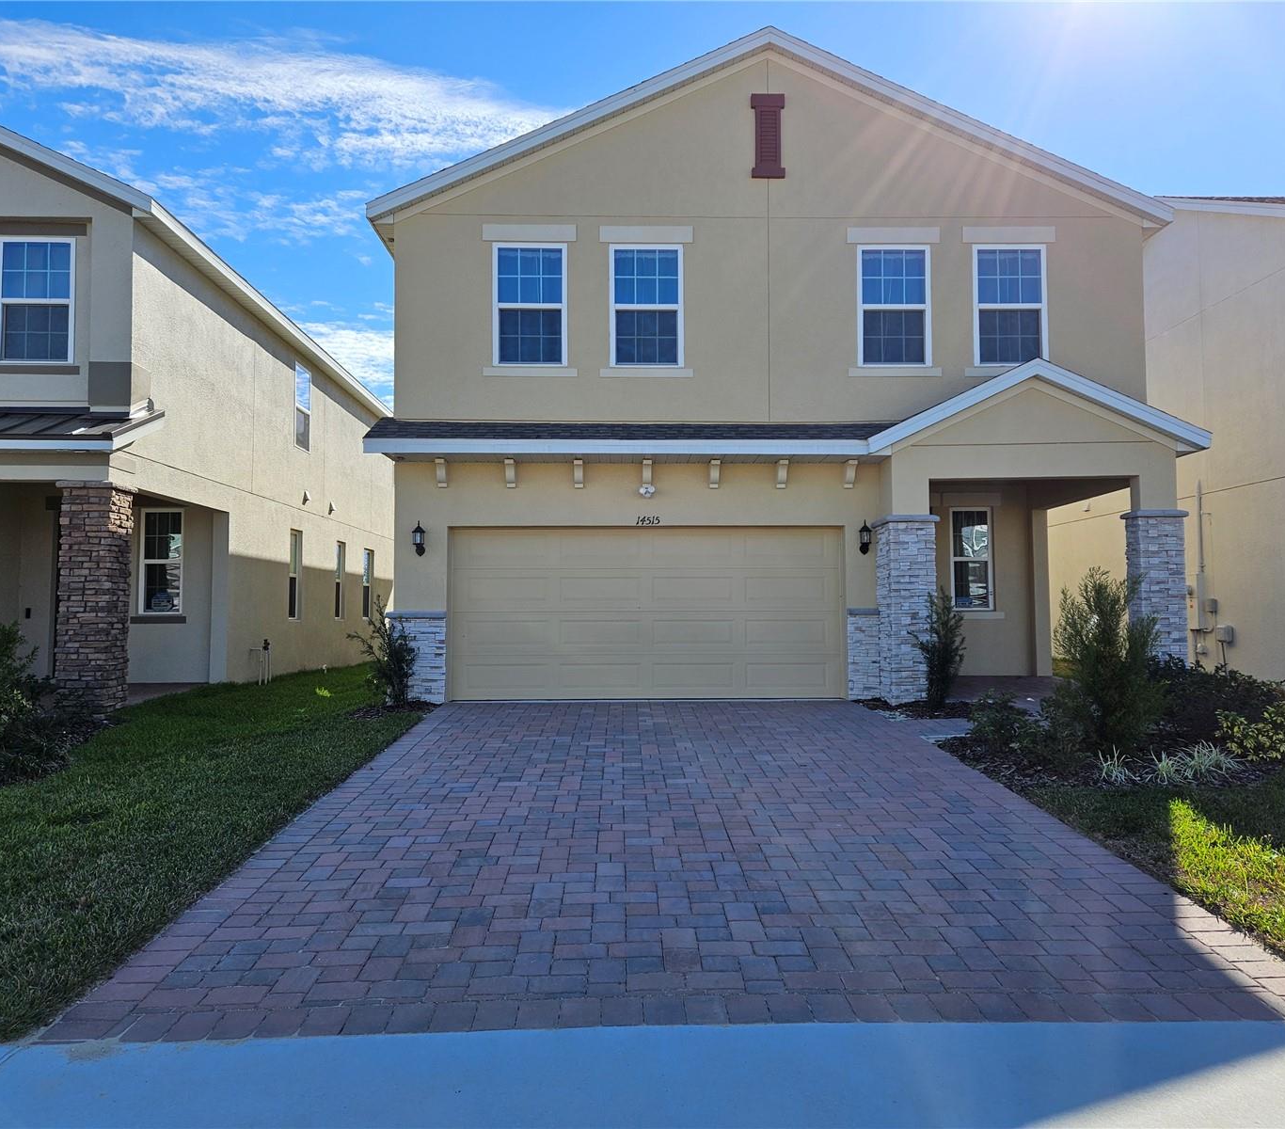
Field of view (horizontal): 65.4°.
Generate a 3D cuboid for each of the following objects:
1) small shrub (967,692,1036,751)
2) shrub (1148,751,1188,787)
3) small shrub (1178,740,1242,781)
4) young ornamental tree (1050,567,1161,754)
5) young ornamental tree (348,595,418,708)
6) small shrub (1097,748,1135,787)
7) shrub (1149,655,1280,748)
[{"bbox_3d":[3.449,1.502,9.569,0.620,0.540,0.580,0,-3,-1],"label":"small shrub"},{"bbox_3d":[4.272,1.658,8.128,0.330,0.270,0.310,0,-3,-1],"label":"shrub"},{"bbox_3d":[4.703,1.628,8.290,0.500,0.300,0.480,0,-3,-1],"label":"small shrub"},{"bbox_3d":[4.328,0.915,9.320,1.020,1.720,0.950,0,-3,-1],"label":"young ornamental tree"},{"bbox_3d":[-3.052,1.015,11.745,0.800,1.320,0.680,0,-3,-1],"label":"young ornamental tree"},{"bbox_3d":[3.847,1.647,8.119,0.310,0.280,0.300,0,-3,-1],"label":"small shrub"},{"bbox_3d":[5.721,1.361,9.980,1.250,0.860,1.000,0,-3,-1],"label":"shrub"}]

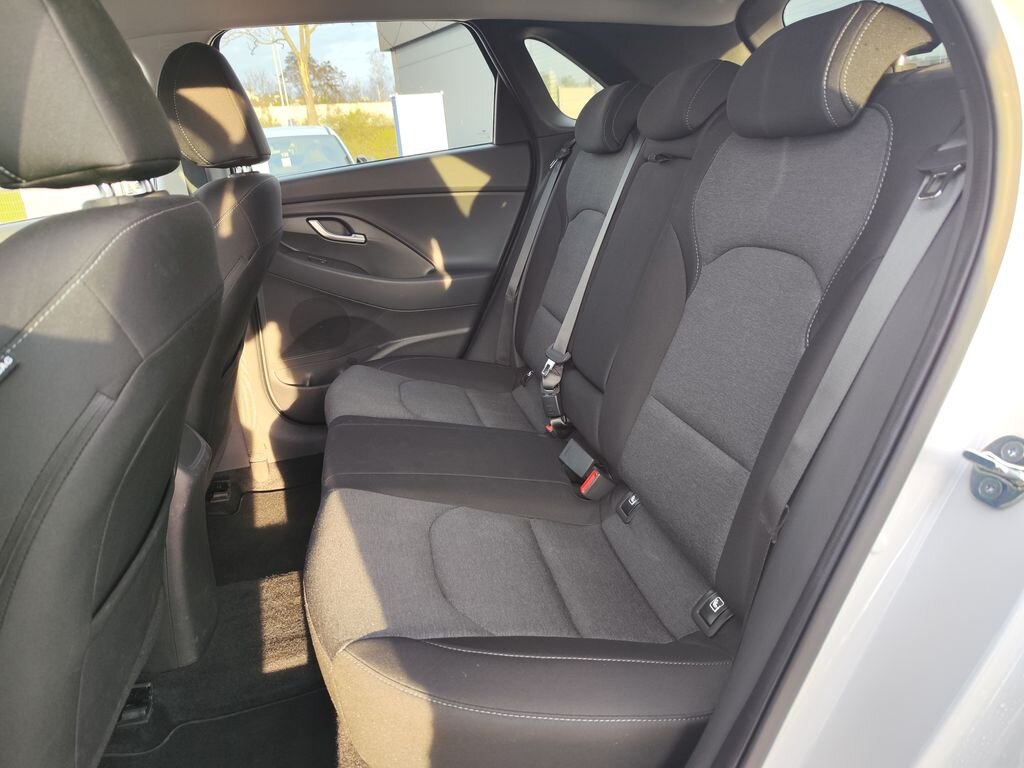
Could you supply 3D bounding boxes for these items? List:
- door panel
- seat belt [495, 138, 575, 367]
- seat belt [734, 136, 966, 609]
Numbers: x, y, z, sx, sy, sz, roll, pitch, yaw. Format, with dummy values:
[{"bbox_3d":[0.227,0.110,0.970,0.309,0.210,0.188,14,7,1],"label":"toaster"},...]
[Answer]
[{"bbox_3d":[-0.303,-0.251,1.809,0.790,0.710,0.140,-7,19,-10],"label":"door panel"},{"bbox_3d":[0.063,-0.329,1.795,0.070,0.580,0.075,12,15,-16],"label":"seat belt"},{"bbox_3d":[0.311,0.022,0.648,0.070,0.490,0.065,13,15,-16],"label":"seat belt"}]

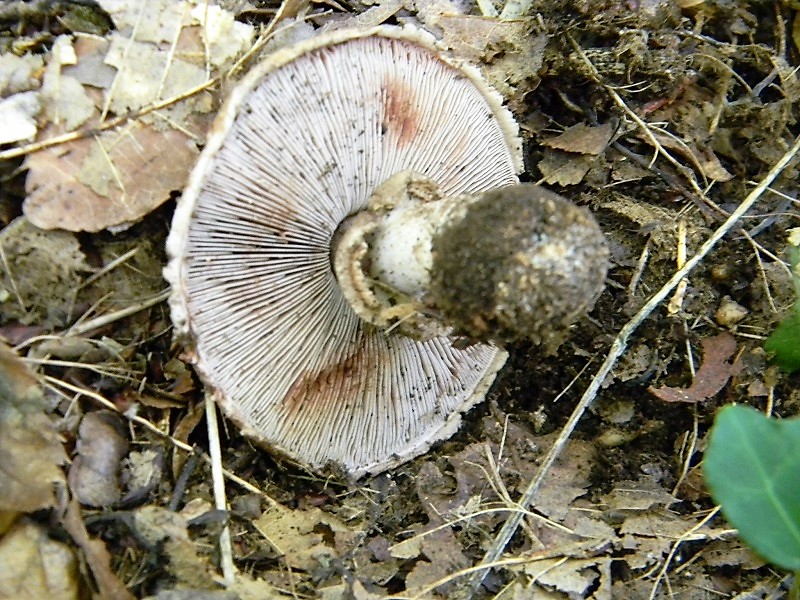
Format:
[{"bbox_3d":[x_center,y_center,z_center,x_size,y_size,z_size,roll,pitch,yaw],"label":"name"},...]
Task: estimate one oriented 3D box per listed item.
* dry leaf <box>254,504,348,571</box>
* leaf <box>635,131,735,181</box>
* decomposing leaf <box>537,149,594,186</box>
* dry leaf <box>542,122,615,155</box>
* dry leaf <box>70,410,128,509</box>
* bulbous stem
[{"bbox_3d":[-0.021,0.049,0.396,0.019,0.003,0.013,5,65,2],"label":"dry leaf"},{"bbox_3d":[0.065,-0.032,0.433,0.021,0.004,0.007,27,68,12],"label":"leaf"},{"bbox_3d":[0.037,-0.031,0.433,0.013,0.003,0.011,0,65,0],"label":"decomposing leaf"},{"bbox_3d":[0.040,-0.036,0.433,0.016,0.004,0.008,-3,65,-1],"label":"dry leaf"},{"bbox_3d":[-0.063,0.033,0.400,0.011,0.008,0.019,3,65,1],"label":"dry leaf"},{"bbox_3d":[0.008,-0.008,0.362,0.029,0.061,0.029,0,93,-37],"label":"bulbous stem"}]

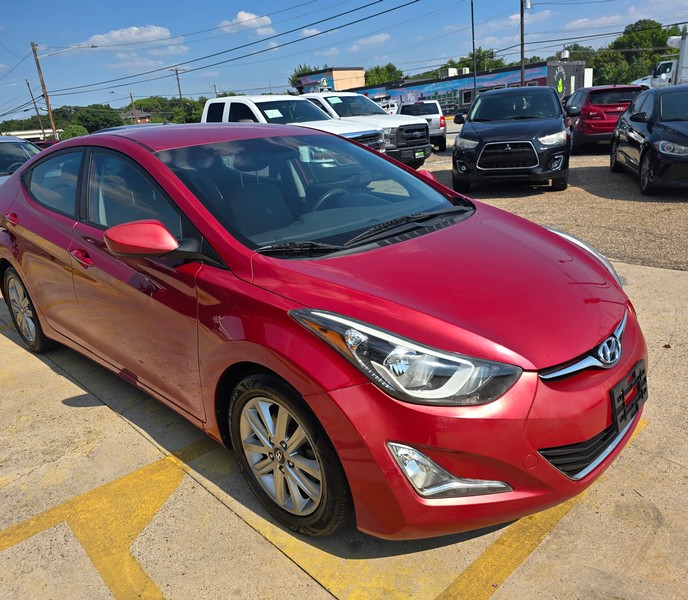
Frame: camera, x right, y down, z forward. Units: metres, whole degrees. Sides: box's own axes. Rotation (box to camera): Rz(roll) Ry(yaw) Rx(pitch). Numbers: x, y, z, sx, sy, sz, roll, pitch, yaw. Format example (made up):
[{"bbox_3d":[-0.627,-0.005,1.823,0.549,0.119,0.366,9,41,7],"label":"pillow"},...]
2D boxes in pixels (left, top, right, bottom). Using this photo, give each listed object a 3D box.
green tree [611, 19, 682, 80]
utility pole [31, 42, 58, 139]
[{"bbox_3d":[27.431,-21.363,49.386,7.500,8.600,7.500,6,21,27],"label":"green tree"},{"bbox_3d":[-25.024,-16.272,45.138,0.320,10.051,0.320,-13,20,-25],"label":"utility pole"}]

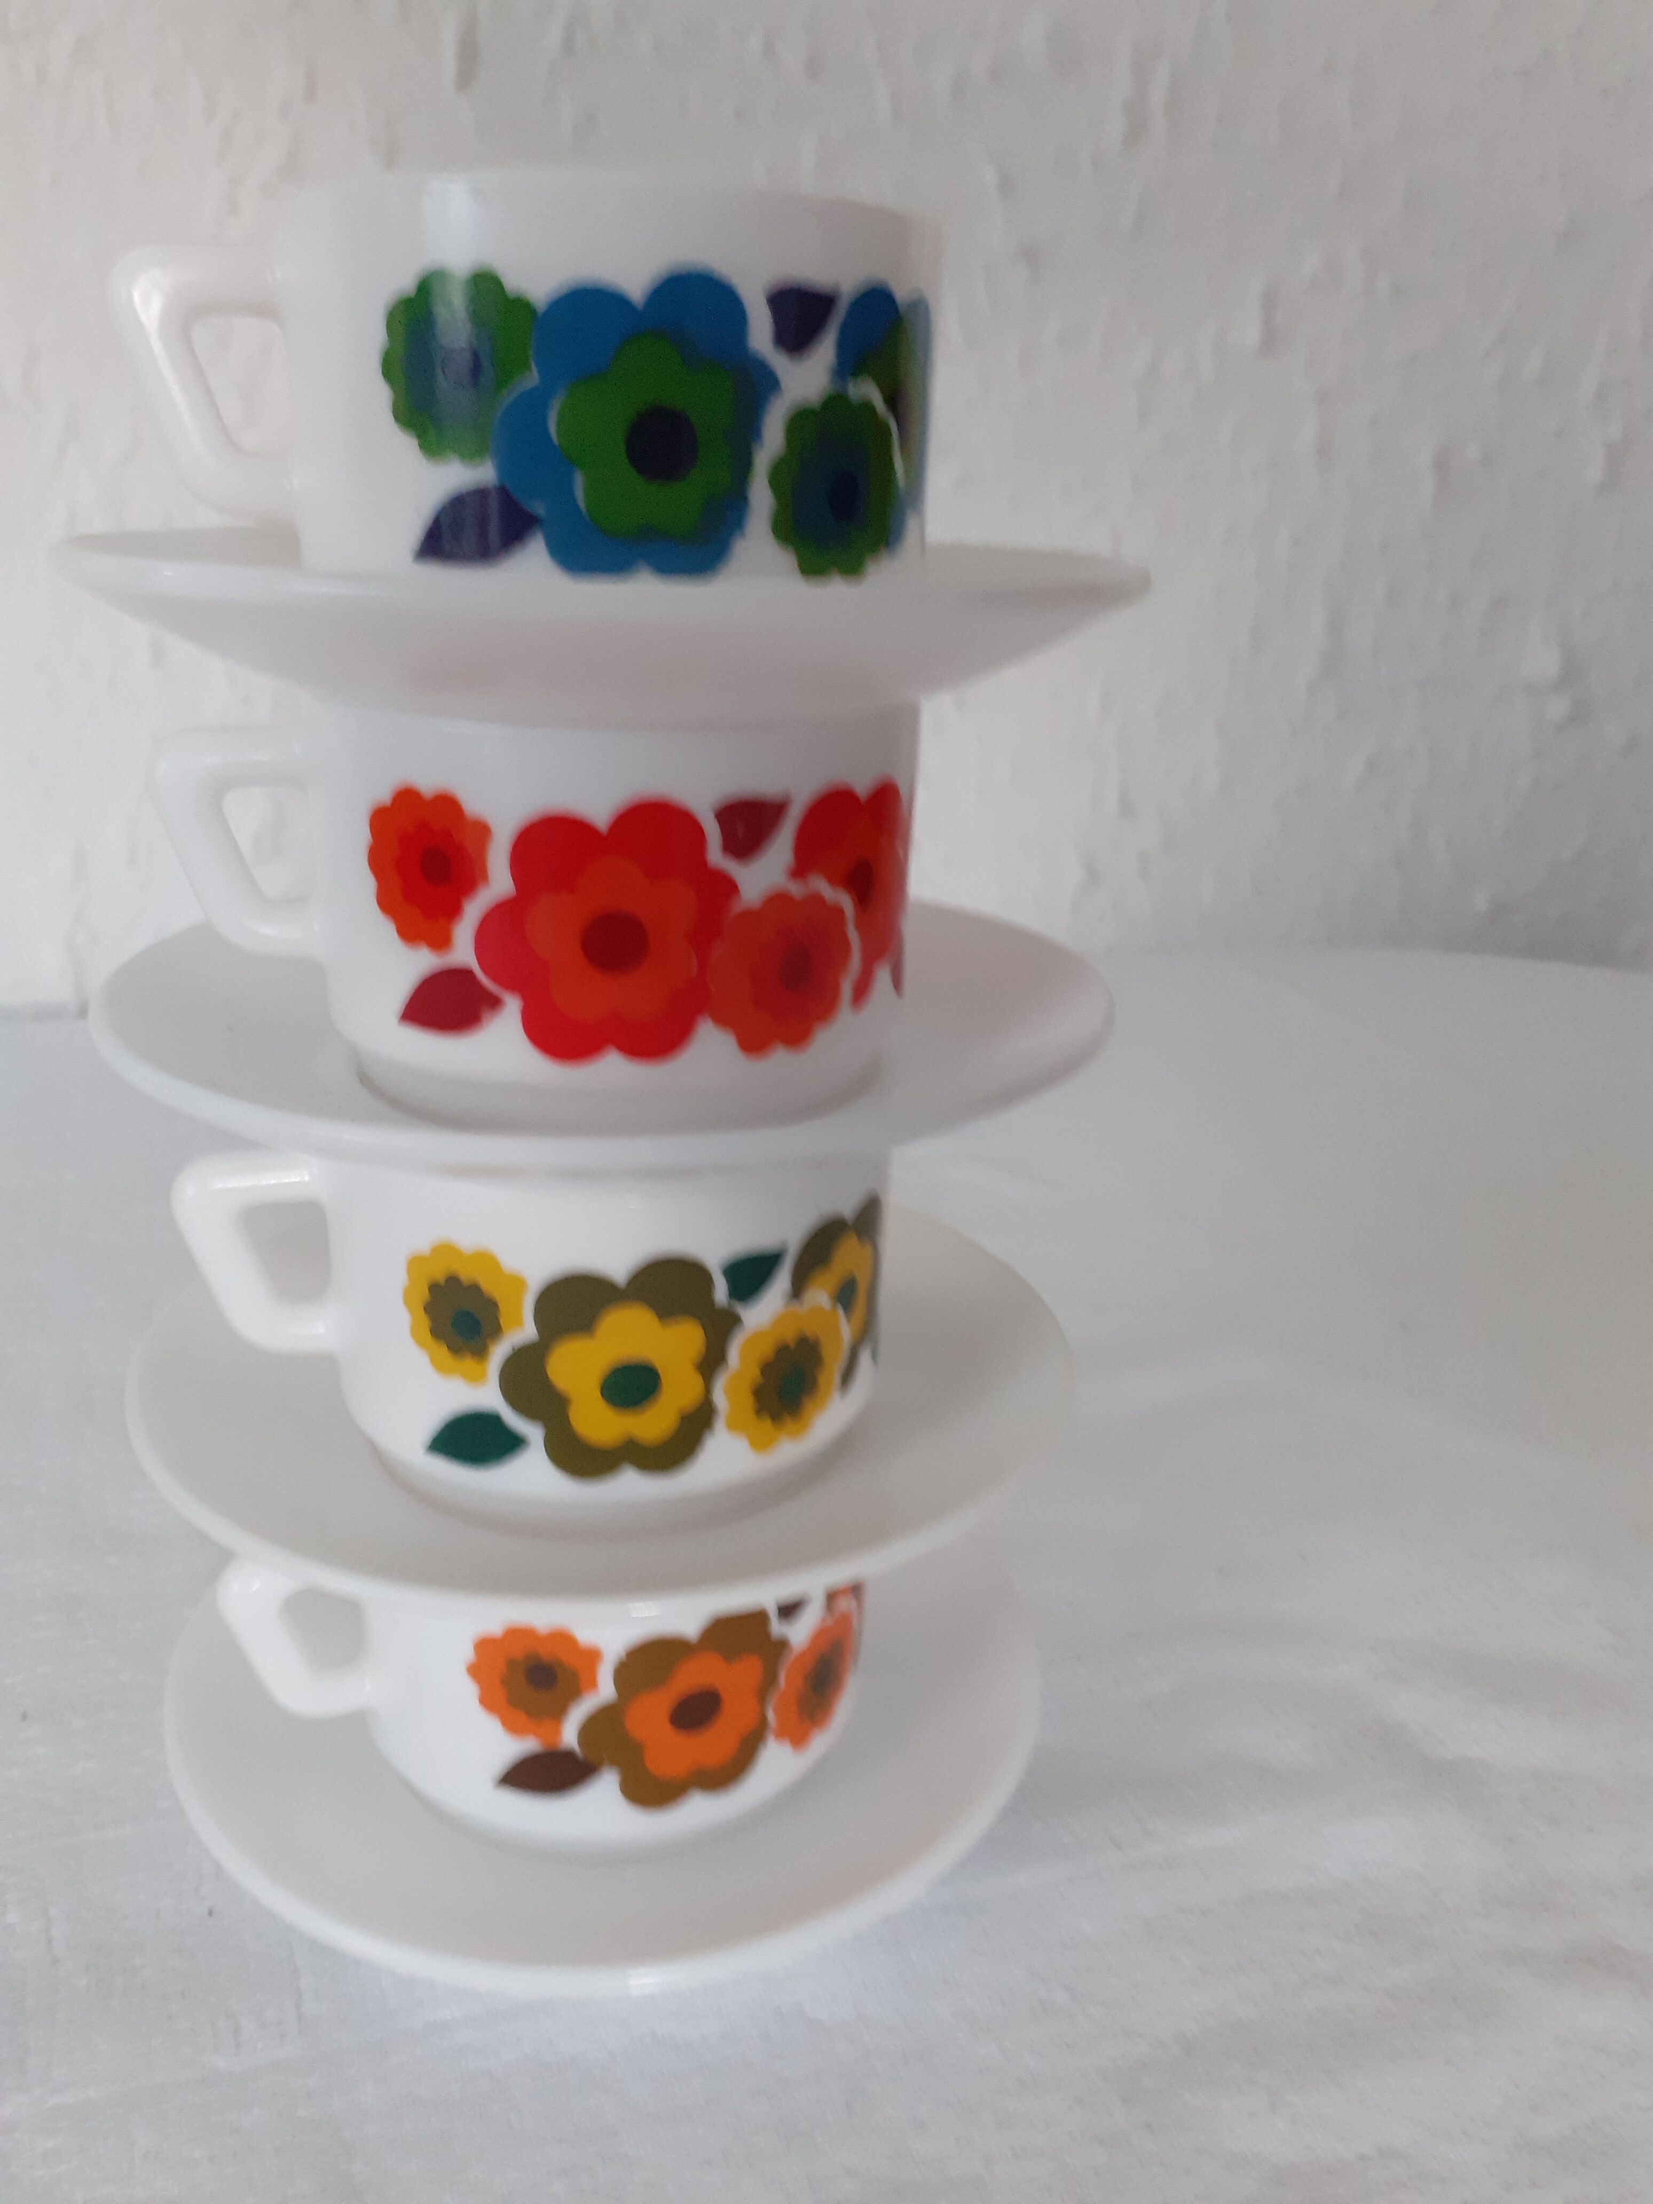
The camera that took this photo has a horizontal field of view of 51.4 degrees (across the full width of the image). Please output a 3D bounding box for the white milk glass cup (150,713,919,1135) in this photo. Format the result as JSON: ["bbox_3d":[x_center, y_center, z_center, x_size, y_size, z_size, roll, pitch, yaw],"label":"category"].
[{"bbox_3d":[-0.040,-0.030,0.242,0.102,0.053,0.081,-1,21,-8],"label":"white milk glass cup"}]

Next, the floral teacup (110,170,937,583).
[{"bbox_3d":[-0.038,-0.084,0.220,0.102,0.053,0.081,1,21,-3],"label":"floral teacup"}]

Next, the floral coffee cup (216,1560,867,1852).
[{"bbox_3d":[-0.043,0.078,0.274,0.102,0.053,0.081,-9,23,-26],"label":"floral coffee cup"}]

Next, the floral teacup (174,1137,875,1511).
[{"bbox_3d":[-0.043,0.023,0.259,0.102,0.053,0.081,-5,22,-18],"label":"floral teacup"}]

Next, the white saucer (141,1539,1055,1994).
[{"bbox_3d":[-0.034,0.097,0.286,0.140,0.020,0.140,2,21,-1],"label":"white saucer"}]

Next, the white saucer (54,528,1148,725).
[{"bbox_3d":[-0.029,-0.064,0.229,0.140,0.020,0.140,2,21,-1],"label":"white saucer"}]

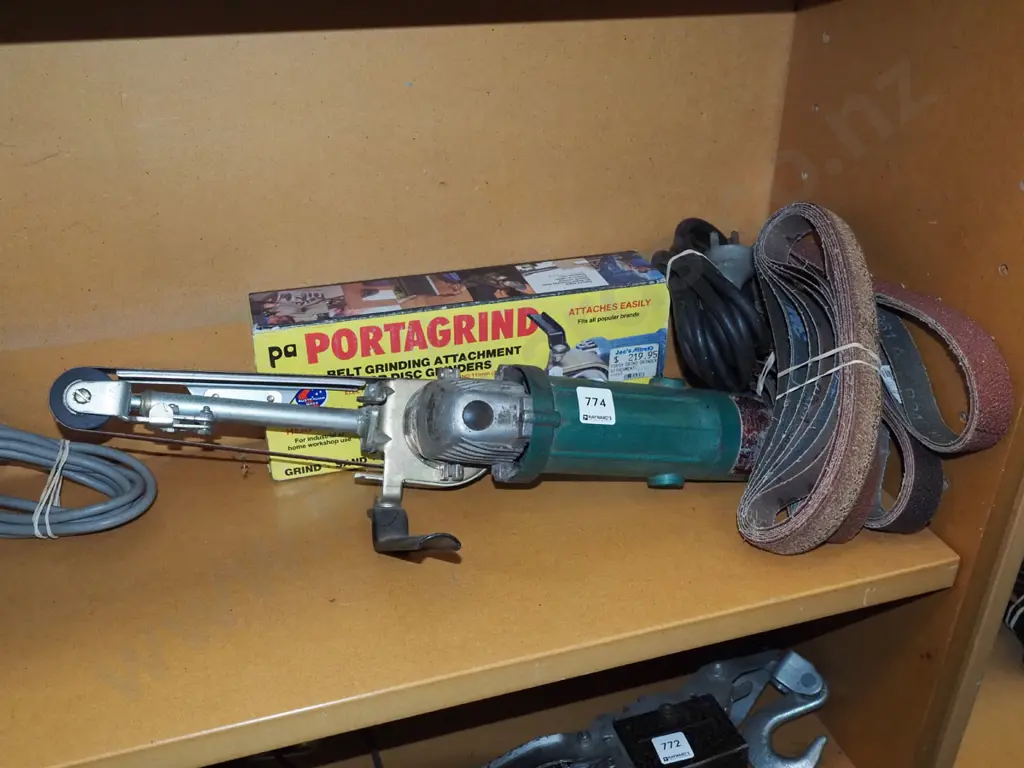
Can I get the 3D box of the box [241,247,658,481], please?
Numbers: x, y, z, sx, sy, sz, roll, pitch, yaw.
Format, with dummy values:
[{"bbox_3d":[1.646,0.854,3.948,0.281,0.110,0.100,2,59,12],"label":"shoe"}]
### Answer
[{"bbox_3d":[-0.036,-0.018,0.727,0.305,0.122,0.062,-8,29,-16],"label":"box"}]

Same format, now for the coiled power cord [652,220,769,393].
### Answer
[{"bbox_3d":[0.164,-0.057,0.754,0.093,0.144,0.082,-8,29,-16],"label":"coiled power cord"}]

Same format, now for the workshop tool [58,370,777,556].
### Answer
[{"bbox_3d":[-0.054,0.045,0.629,0.479,0.130,0.103,6,-18,-15],"label":"workshop tool"}]

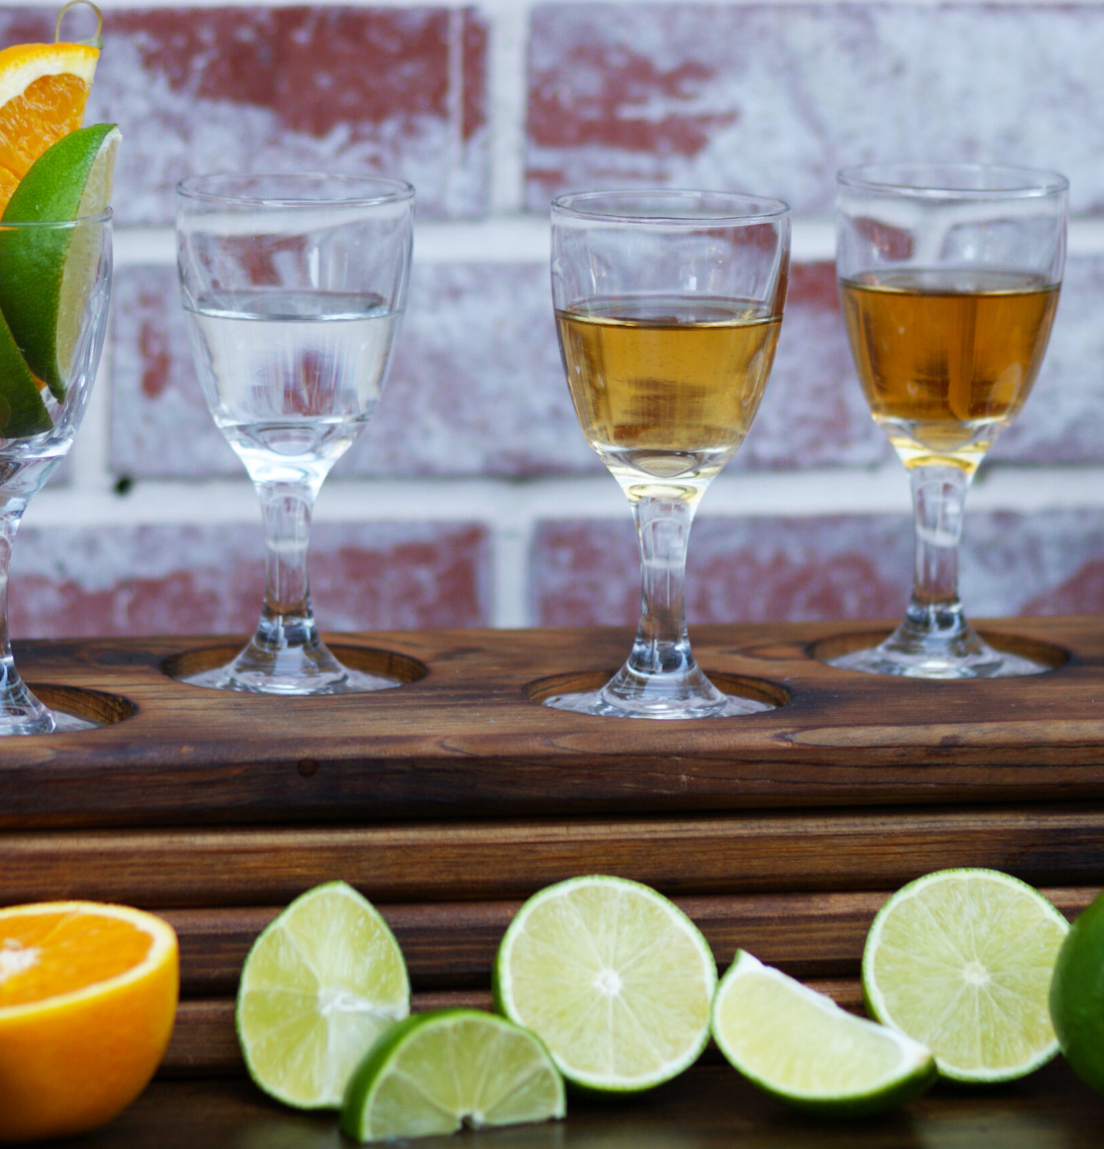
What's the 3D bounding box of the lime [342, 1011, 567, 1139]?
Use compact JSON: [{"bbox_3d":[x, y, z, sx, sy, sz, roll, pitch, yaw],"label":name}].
[{"bbox_3d":[-0.025,0.107,1.585,0.050,0.025,0.026,-4,11,-29],"label":"lime"}]

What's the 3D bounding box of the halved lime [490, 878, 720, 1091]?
[{"bbox_3d":[0.010,0.091,1.619,0.049,0.049,0.026,-1,1,-10],"label":"halved lime"}]

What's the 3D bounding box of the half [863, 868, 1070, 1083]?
[{"bbox_3d":[0.091,0.090,1.631,0.048,0.048,0.026,-1,1,-10],"label":"half"}]

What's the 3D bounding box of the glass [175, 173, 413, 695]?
[{"bbox_3d":[-0.061,-0.030,1.686,0.056,0.120,0.056,1,10,0],"label":"glass"}]

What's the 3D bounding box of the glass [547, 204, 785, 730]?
[{"bbox_3d":[0.026,-0.026,1.670,0.056,0.120,0.056,1,10,0],"label":"glass"}]

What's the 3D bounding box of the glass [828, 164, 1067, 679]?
[{"bbox_3d":[0.095,-0.035,1.732,0.056,0.120,0.056,1,10,0],"label":"glass"}]

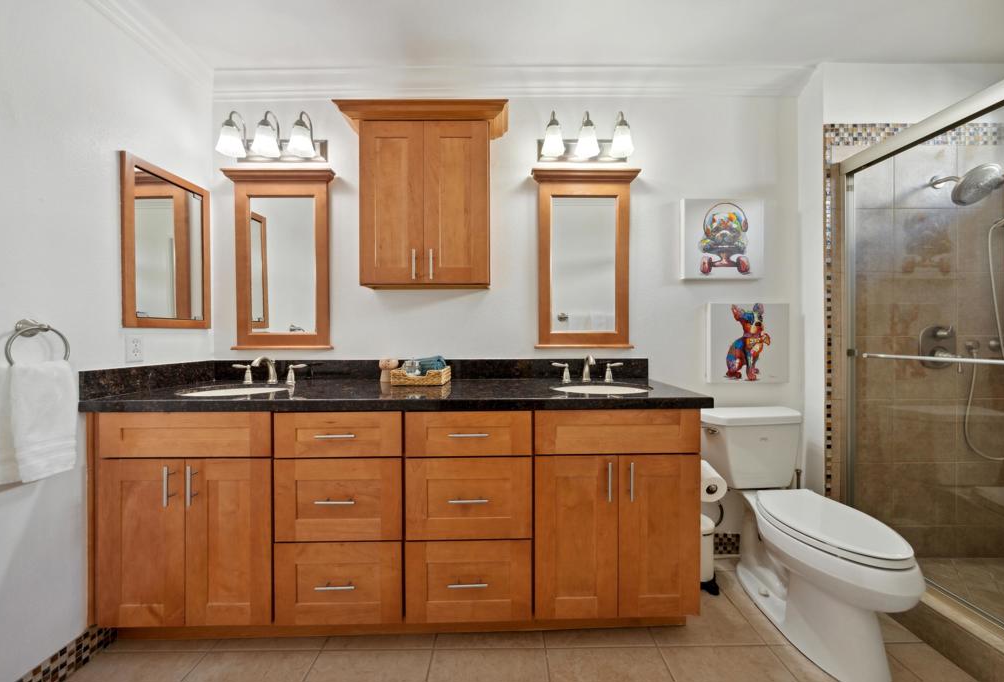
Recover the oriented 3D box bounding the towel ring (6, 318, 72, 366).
[{"bbox_3d":[-1.482,0.020,1.086,0.067,0.178,0.151,0,1,0],"label":"towel ring"}]

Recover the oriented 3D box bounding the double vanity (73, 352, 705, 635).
[{"bbox_3d":[-0.379,0.609,1.498,2.270,1.015,0.540,0,1,-1],"label":"double vanity"}]

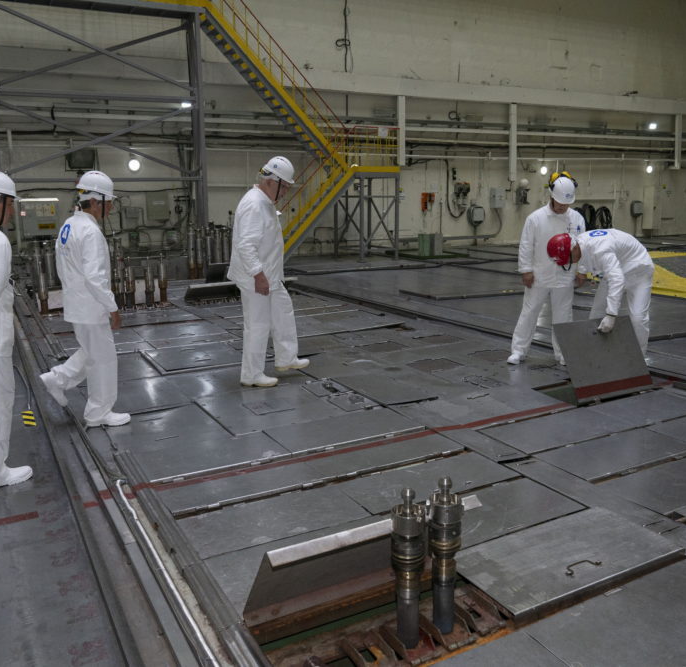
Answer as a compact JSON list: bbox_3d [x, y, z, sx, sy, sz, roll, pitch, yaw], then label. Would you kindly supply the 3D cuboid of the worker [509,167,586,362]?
[{"bbox_3d":[1.907,-0.595,6.528,0.660,1.780,0.420,0,11,7],"label":"worker"}]

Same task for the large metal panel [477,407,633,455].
[{"bbox_3d":[1.484,0.676,4.799,1.018,0.030,0.520,-7,13,-27],"label":"large metal panel"}]

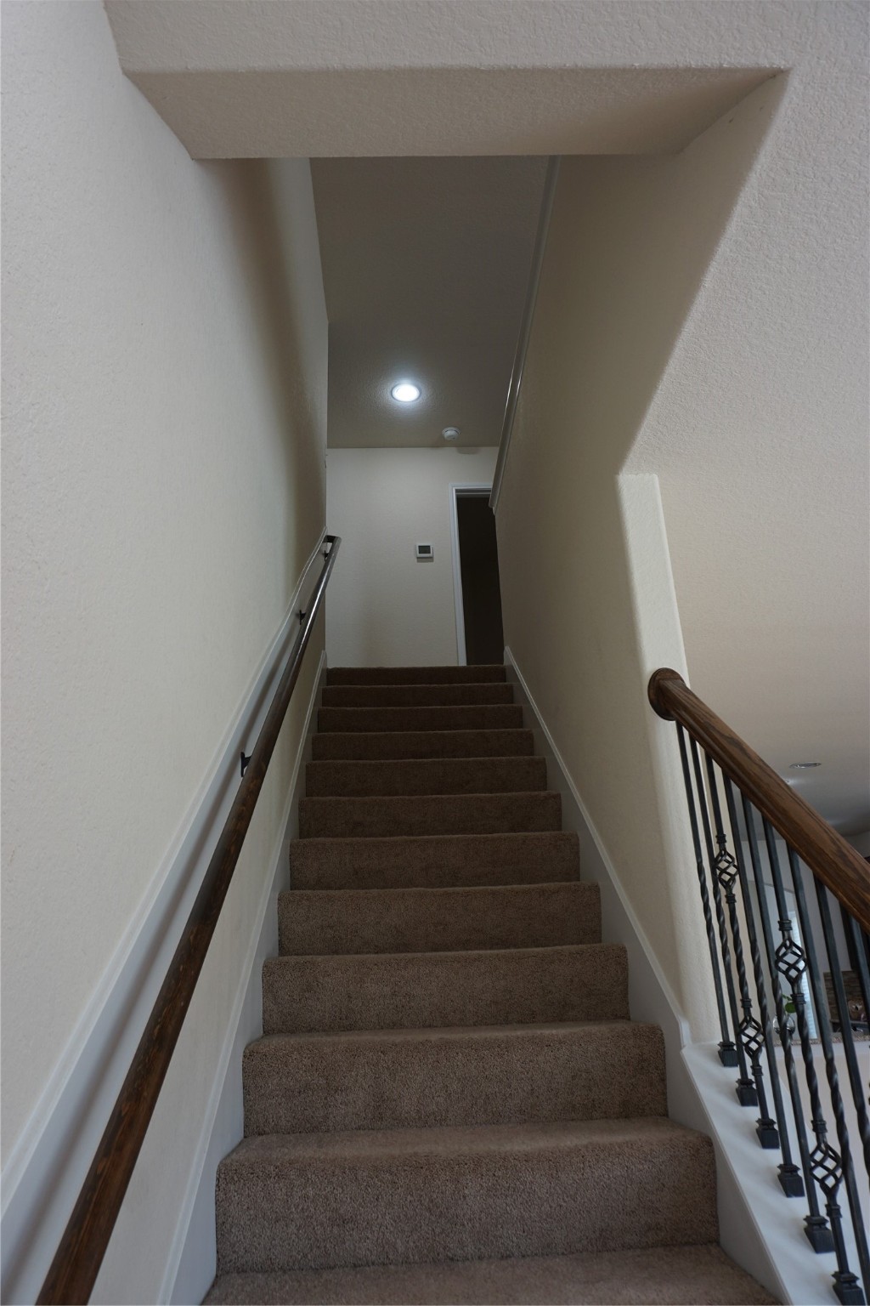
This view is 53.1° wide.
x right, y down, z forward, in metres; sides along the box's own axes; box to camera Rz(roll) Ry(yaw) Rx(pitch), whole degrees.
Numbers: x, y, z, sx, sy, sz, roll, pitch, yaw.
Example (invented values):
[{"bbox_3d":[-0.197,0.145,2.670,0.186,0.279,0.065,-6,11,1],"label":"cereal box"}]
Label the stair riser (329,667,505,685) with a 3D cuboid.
[{"bbox_3d":[-0.095,0.176,4.815,0.985,0.180,0.070,-1,-20,-3],"label":"stair riser"}]

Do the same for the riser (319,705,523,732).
[{"bbox_3d":[-0.062,0.359,4.199,0.985,0.180,0.070,-1,-20,-3],"label":"riser"}]

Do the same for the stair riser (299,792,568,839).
[{"bbox_3d":[-0.013,0.633,3.274,0.985,0.180,0.070,-1,-20,-3],"label":"stair riser"}]

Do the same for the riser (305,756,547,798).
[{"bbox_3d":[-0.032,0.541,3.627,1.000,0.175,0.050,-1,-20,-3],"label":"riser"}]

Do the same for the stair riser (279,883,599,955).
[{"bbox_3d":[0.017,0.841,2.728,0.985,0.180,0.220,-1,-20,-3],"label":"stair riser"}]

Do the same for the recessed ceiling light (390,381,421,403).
[{"bbox_3d":[-0.211,-1.915,6.414,0.215,0.040,0.215,-1,-20,-3],"label":"recessed ceiling light"}]

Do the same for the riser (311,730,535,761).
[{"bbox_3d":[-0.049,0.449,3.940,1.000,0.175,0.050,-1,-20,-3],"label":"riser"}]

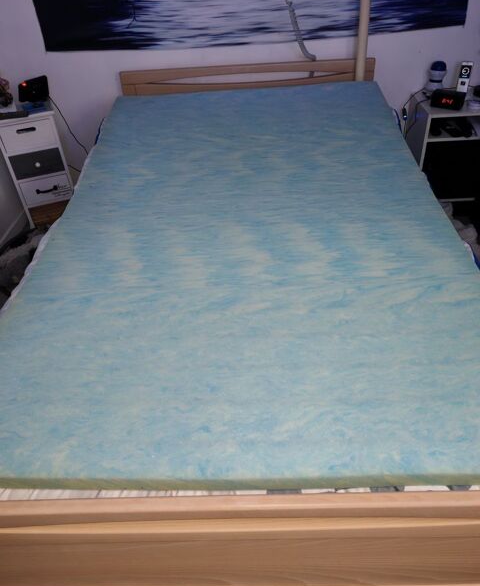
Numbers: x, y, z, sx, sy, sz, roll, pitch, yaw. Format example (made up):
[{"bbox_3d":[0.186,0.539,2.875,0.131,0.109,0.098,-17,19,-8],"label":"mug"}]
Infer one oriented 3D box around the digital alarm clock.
[{"bbox_3d":[1.032,-0.957,2.471,0.143,0.062,0.068,18,46,24],"label":"digital alarm clock"}]

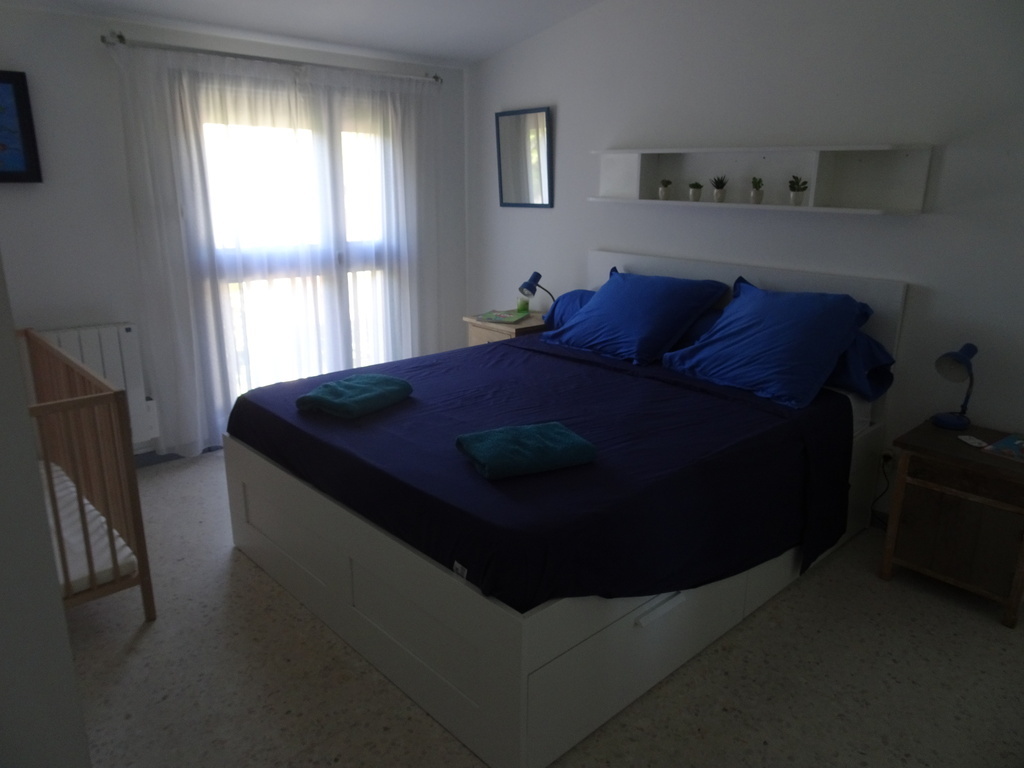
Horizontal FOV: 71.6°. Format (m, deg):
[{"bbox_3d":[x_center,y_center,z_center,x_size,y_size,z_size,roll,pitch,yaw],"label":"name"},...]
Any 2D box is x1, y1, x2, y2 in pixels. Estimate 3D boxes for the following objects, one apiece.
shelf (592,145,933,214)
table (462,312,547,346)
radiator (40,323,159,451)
[{"bbox_3d":[0.972,-0.923,3.210,0.165,0.250,1.580,-13,20,-41],"label":"shelf"},{"bbox_3d":[0.010,-0.078,4.332,0.400,0.645,0.485,-13,20,-41],"label":"table"},{"bbox_3d":[-1.992,0.034,3.315,0.520,0.585,0.100,-13,20,-41],"label":"radiator"}]

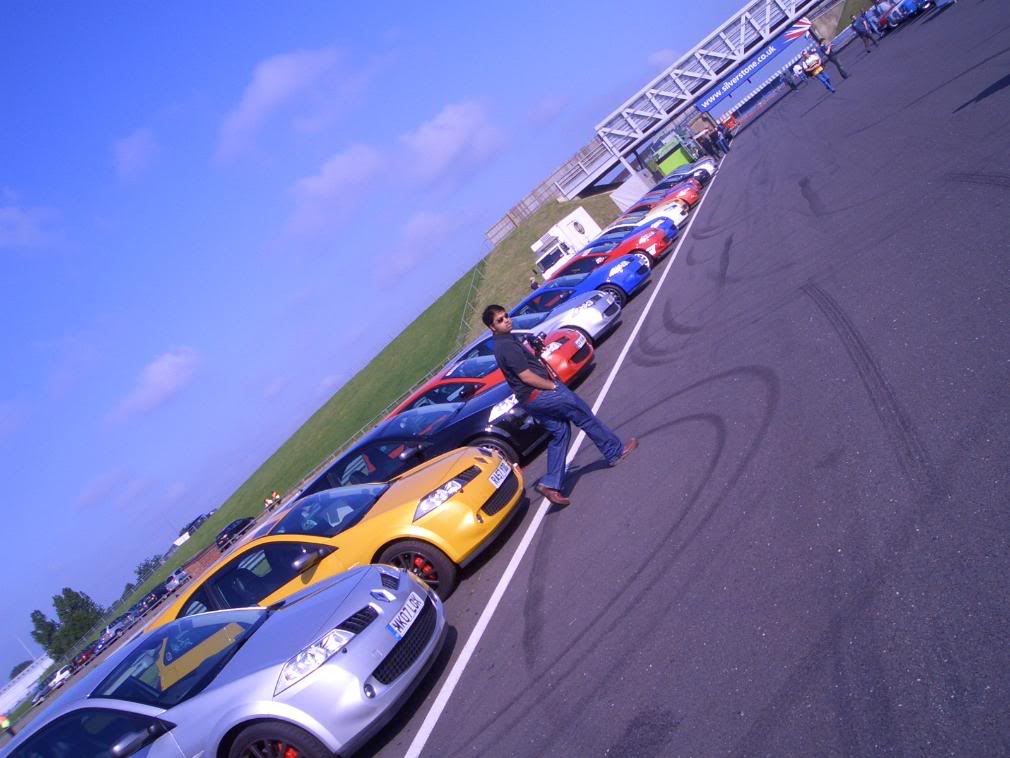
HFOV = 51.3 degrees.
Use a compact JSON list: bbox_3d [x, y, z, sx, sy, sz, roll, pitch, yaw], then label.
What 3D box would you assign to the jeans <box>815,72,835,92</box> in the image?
[{"bbox_3d":[11.318,-10.559,37.100,0.400,0.920,0.300,-39,3,23],"label":"jeans"}]

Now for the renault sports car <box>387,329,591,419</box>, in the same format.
[{"bbox_3d":[-0.604,0.480,16.365,4.230,1.440,1.790,-38,3,21],"label":"renault sports car"}]

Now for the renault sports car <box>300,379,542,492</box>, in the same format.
[{"bbox_3d":[-1.129,1.150,12.925,4.230,1.440,1.820,-39,3,19],"label":"renault sports car"}]

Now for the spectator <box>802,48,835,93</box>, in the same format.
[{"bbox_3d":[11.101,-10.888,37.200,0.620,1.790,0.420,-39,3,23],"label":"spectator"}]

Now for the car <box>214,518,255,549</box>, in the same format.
[{"bbox_3d":[-25.120,14.127,97.880,1.800,1.540,4.300,-38,4,26],"label":"car"}]

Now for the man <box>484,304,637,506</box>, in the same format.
[{"bbox_3d":[0.236,0.179,8.851,0.920,1.700,0.550,-39,3,4],"label":"man"}]

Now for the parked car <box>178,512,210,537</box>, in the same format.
[{"bbox_3d":[-48.227,22.807,164.541,4.300,1.600,1.800,-38,3,20],"label":"parked car"}]

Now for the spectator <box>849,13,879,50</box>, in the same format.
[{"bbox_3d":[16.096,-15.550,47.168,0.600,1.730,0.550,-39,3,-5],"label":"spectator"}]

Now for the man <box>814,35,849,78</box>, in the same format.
[{"bbox_3d":[12.064,-11.813,38.700,0.520,1.750,0.520,-39,3,15],"label":"man"}]

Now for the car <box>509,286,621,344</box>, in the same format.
[{"bbox_3d":[0.180,-0.323,18.735,4.230,1.440,1.820,-39,3,20],"label":"car"}]

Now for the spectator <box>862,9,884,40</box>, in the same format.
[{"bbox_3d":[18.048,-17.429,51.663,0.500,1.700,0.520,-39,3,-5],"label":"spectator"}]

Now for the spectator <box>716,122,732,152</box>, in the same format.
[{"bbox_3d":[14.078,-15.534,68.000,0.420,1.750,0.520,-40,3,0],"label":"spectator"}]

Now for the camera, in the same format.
[{"bbox_3d":[0.277,-0.311,8.950,0.170,0.150,0.140,-39,3,10],"label":"camera"}]

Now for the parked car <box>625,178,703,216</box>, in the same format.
[{"bbox_3d":[4.819,-5.418,36.615,4.150,1.440,1.780,-38,3,19],"label":"parked car"}]

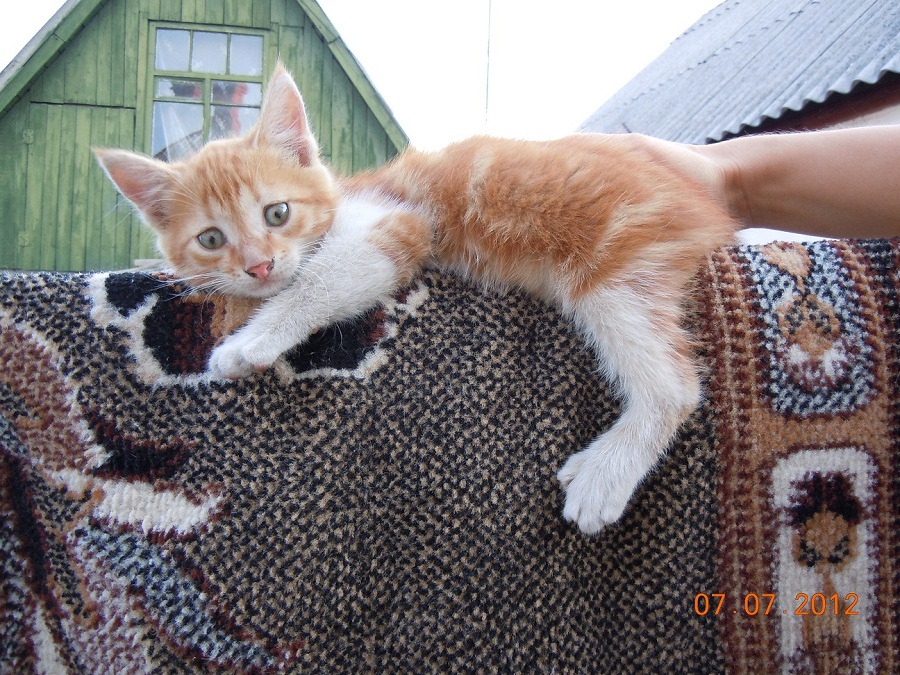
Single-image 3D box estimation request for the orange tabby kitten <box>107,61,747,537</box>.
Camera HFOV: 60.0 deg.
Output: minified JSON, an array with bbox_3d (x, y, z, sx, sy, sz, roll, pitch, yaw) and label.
[{"bbox_3d":[-0.013,-0.019,0.388,0.295,0.215,0.130,2,1,-10],"label":"orange tabby kitten"}]

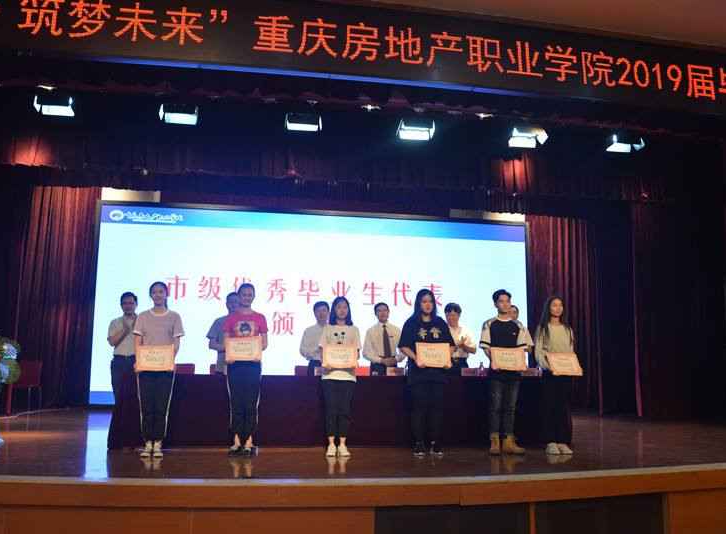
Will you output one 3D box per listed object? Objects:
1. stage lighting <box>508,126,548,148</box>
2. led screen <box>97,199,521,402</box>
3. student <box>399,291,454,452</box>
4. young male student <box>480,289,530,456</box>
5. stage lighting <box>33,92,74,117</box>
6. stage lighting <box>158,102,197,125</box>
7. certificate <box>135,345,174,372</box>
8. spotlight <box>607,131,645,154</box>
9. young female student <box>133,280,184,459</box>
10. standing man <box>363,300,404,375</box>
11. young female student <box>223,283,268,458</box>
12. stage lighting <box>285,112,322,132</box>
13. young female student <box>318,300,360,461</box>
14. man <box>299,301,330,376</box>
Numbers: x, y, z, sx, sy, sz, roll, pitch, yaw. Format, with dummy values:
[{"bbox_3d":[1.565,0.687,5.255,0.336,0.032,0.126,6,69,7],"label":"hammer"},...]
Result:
[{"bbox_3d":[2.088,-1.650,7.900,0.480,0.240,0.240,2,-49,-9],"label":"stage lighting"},{"bbox_3d":[-0.685,0.738,10.983,7.743,3.441,0.150,2,-7,-10],"label":"led screen"},{"bbox_3d":[0.650,1.060,6.370,0.510,1.660,0.360,3,-7,-17],"label":"student"},{"bbox_3d":[1.478,1.084,6.557,0.480,1.702,0.340,3,-7,-15],"label":"young male student"},{"bbox_3d":[-3.127,-1.647,6.287,0.390,0.240,0.300,2,-7,-10],"label":"stage lighting"},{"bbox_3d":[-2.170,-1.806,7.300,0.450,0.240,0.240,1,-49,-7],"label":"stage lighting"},{"bbox_3d":[-2.014,0.891,6.050,0.360,0.250,0.015,1,-15,-7],"label":"certificate"},{"bbox_3d":[3.127,-1.483,7.415,0.410,0.240,0.300,2,-7,-10],"label":"spotlight"},{"bbox_3d":[-2.017,0.991,6.177,0.460,1.696,0.340,2,-7,-10],"label":"young female student"},{"bbox_3d":[0.240,1.270,7.840,0.530,1.630,0.360,1,-7,-3],"label":"standing man"},{"bbox_3d":[-1.163,1.011,6.221,0.440,1.692,0.340,2,-7,-10],"label":"young female student"},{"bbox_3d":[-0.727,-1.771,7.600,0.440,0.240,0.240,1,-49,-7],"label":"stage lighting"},{"bbox_3d":[-0.225,1.096,6.356,0.430,1.582,0.340,2,-7,-10],"label":"young female student"},{"bbox_3d":[-0.530,1.250,7.710,0.520,1.640,0.360,1,-7,-7],"label":"man"}]

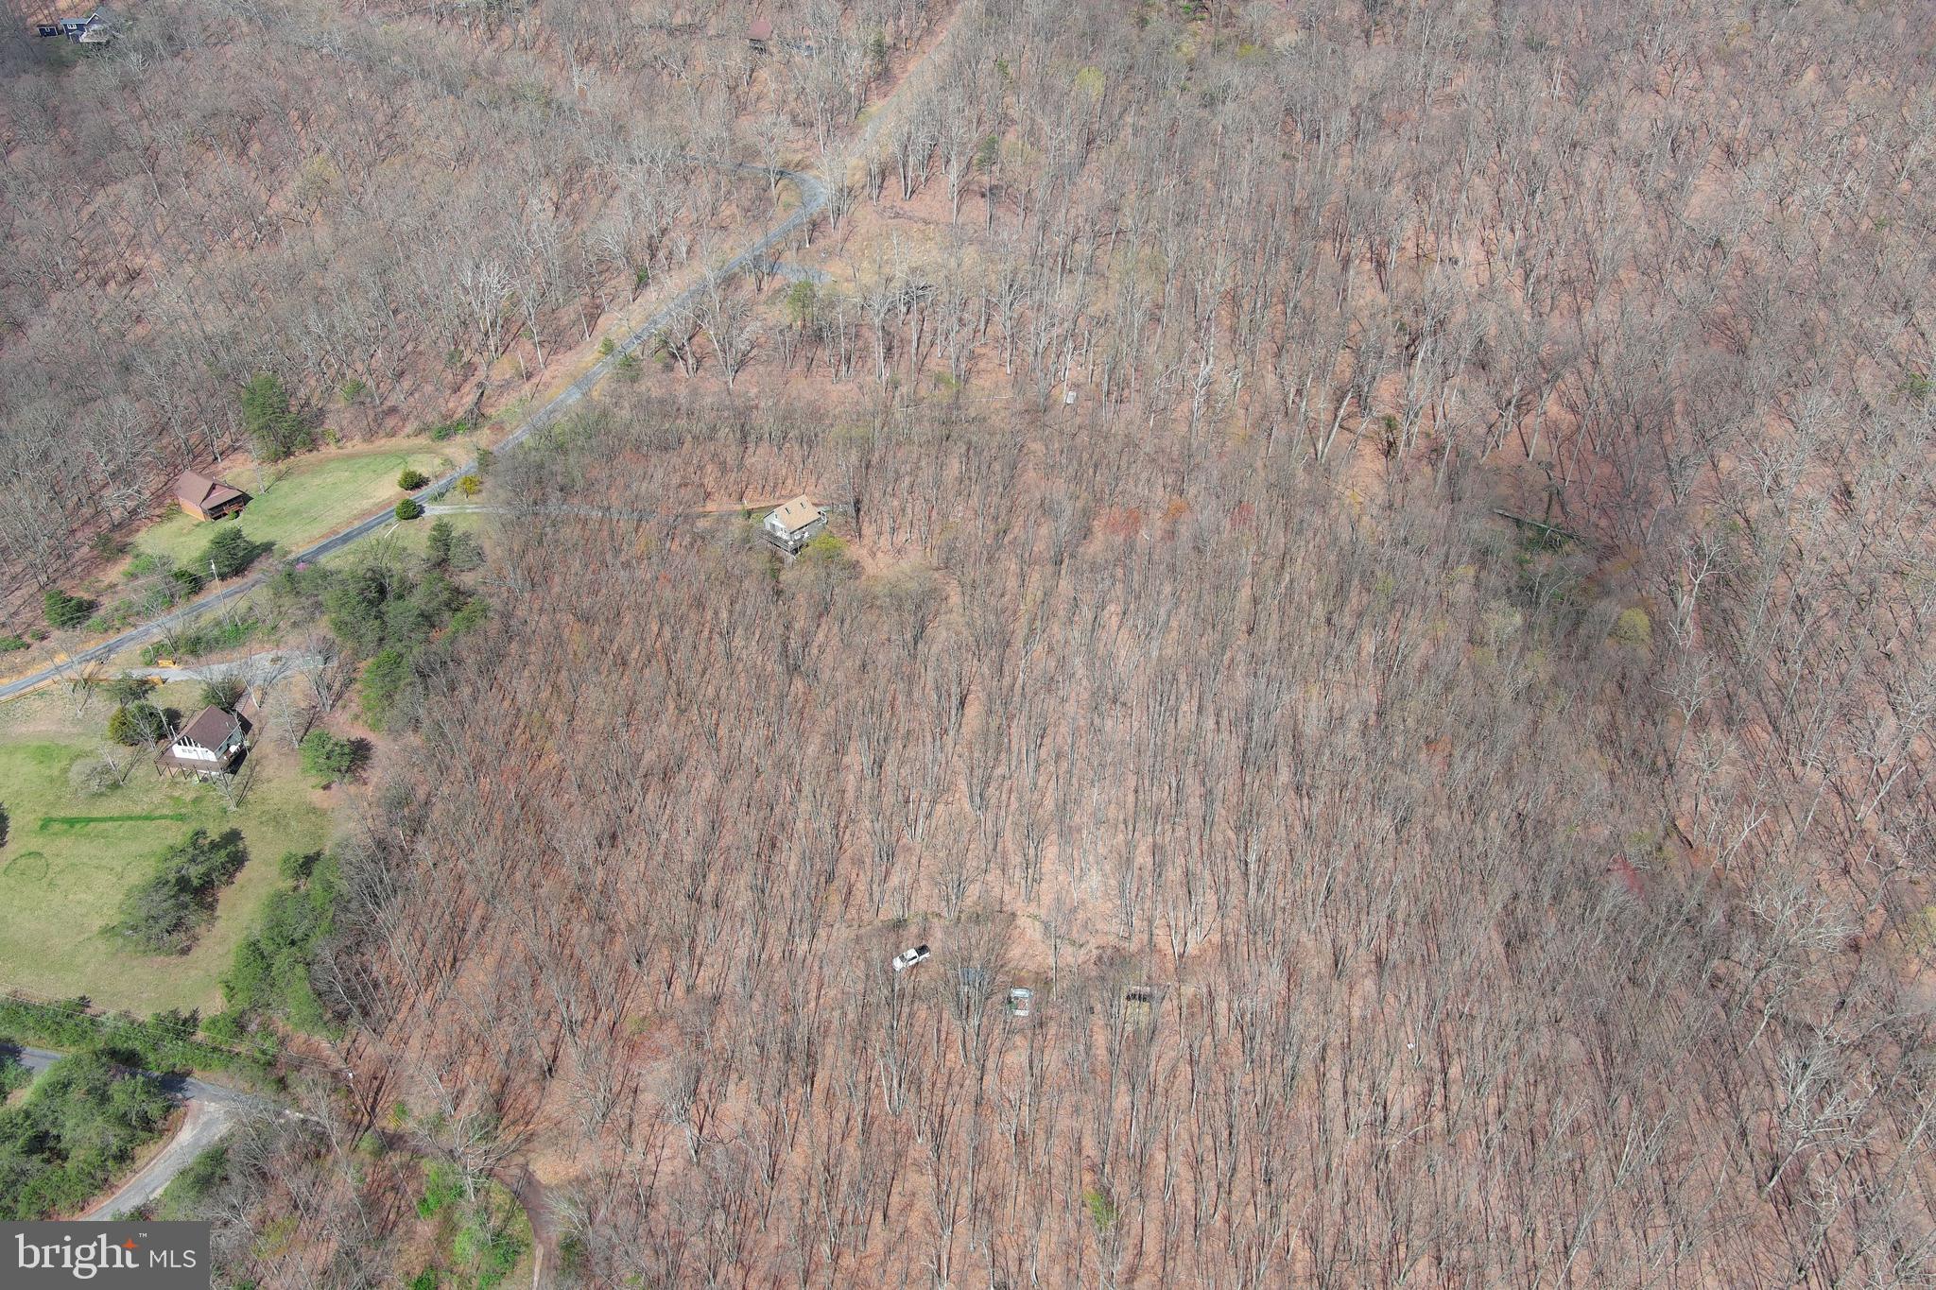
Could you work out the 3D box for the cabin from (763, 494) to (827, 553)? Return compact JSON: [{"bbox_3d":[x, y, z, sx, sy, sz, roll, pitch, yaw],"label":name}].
[{"bbox_3d":[-32.700,-22.520,288.420,8.350,7.570,9.960,27,44,31],"label":"cabin"}]

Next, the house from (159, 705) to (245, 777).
[{"bbox_3d":[-121.440,15.440,247.490,11.220,8.020,9.250,6,37,7],"label":"house"}]

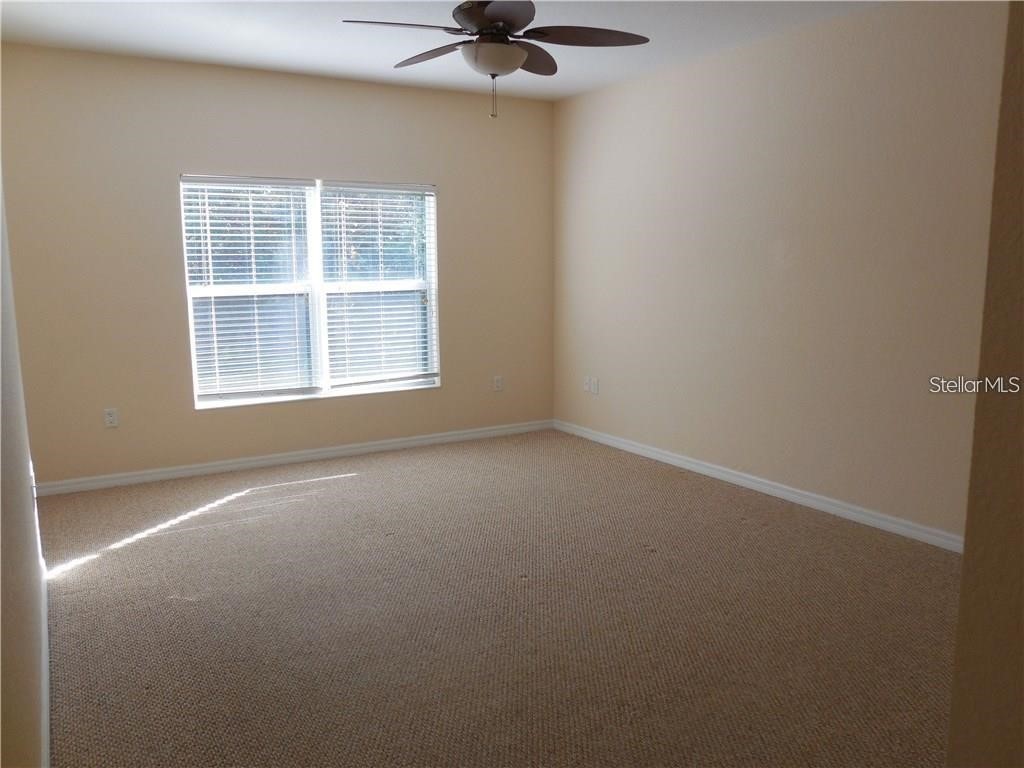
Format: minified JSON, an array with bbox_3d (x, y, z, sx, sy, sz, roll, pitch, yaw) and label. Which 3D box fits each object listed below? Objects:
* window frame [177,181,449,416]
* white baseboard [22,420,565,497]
[{"bbox_3d":[-1.361,-0.692,5.548,1.811,1.493,0.055,-6,10,-31],"label":"window frame"},{"bbox_3d":[-1.287,0.510,5.723,3.862,0.083,0.015,-6,10,-31],"label":"white baseboard"}]

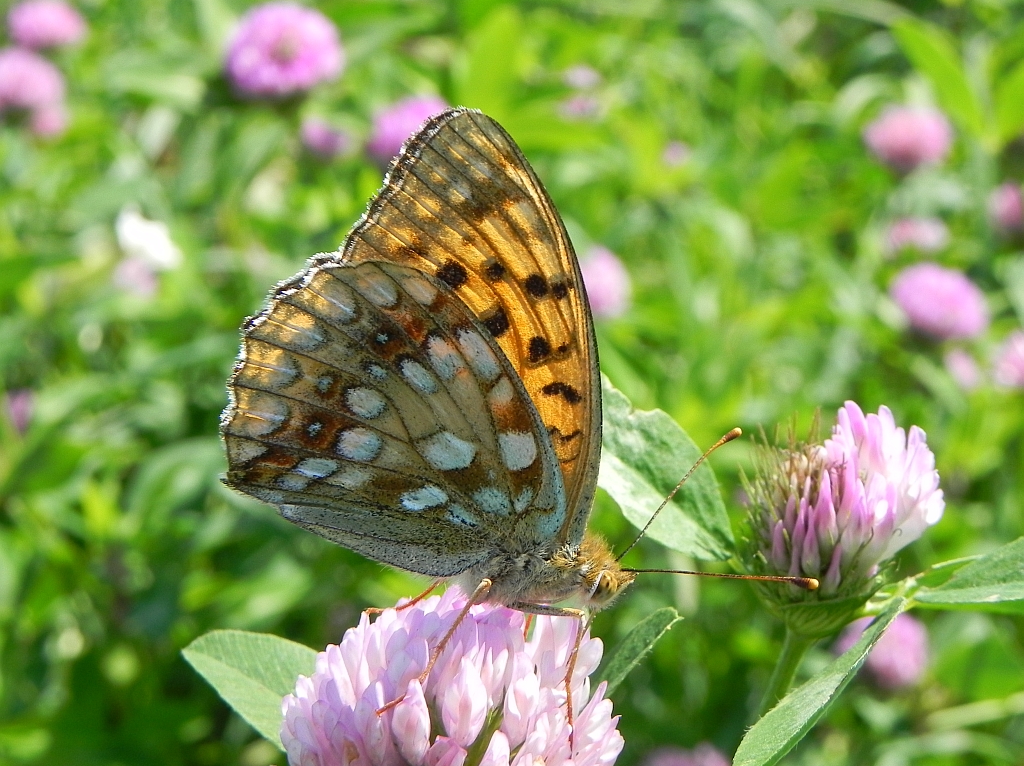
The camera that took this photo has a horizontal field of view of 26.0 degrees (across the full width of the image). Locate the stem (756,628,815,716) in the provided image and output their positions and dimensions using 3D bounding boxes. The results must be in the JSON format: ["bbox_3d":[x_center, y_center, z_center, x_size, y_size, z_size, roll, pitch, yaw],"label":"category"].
[{"bbox_3d":[0.020,0.022,0.166,0.002,0.008,0.002,26,13,0],"label":"stem"}]

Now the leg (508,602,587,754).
[{"bbox_3d":[0.002,0.020,0.152,0.005,0.010,0.003,9,15,29],"label":"leg"}]

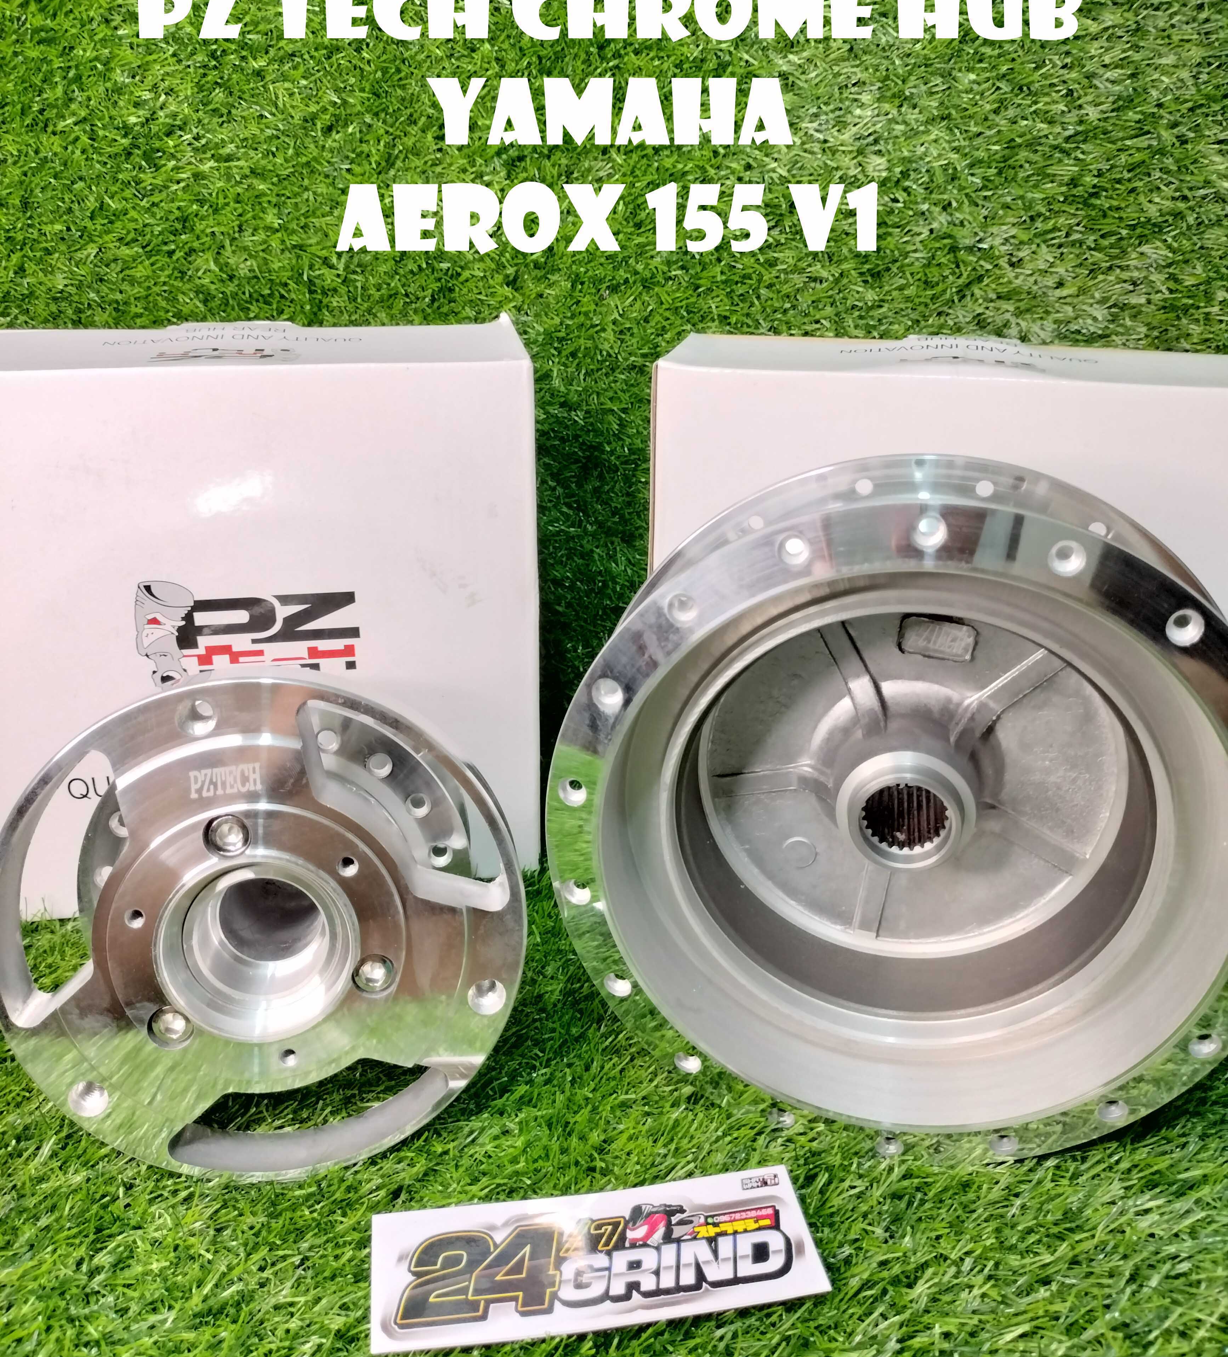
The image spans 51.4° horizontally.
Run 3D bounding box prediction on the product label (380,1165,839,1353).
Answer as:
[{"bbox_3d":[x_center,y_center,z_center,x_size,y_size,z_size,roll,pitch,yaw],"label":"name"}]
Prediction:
[{"bbox_3d":[-0.005,0.158,0.351,0.121,0.003,0.044,-3,25,-9],"label":"product label"}]

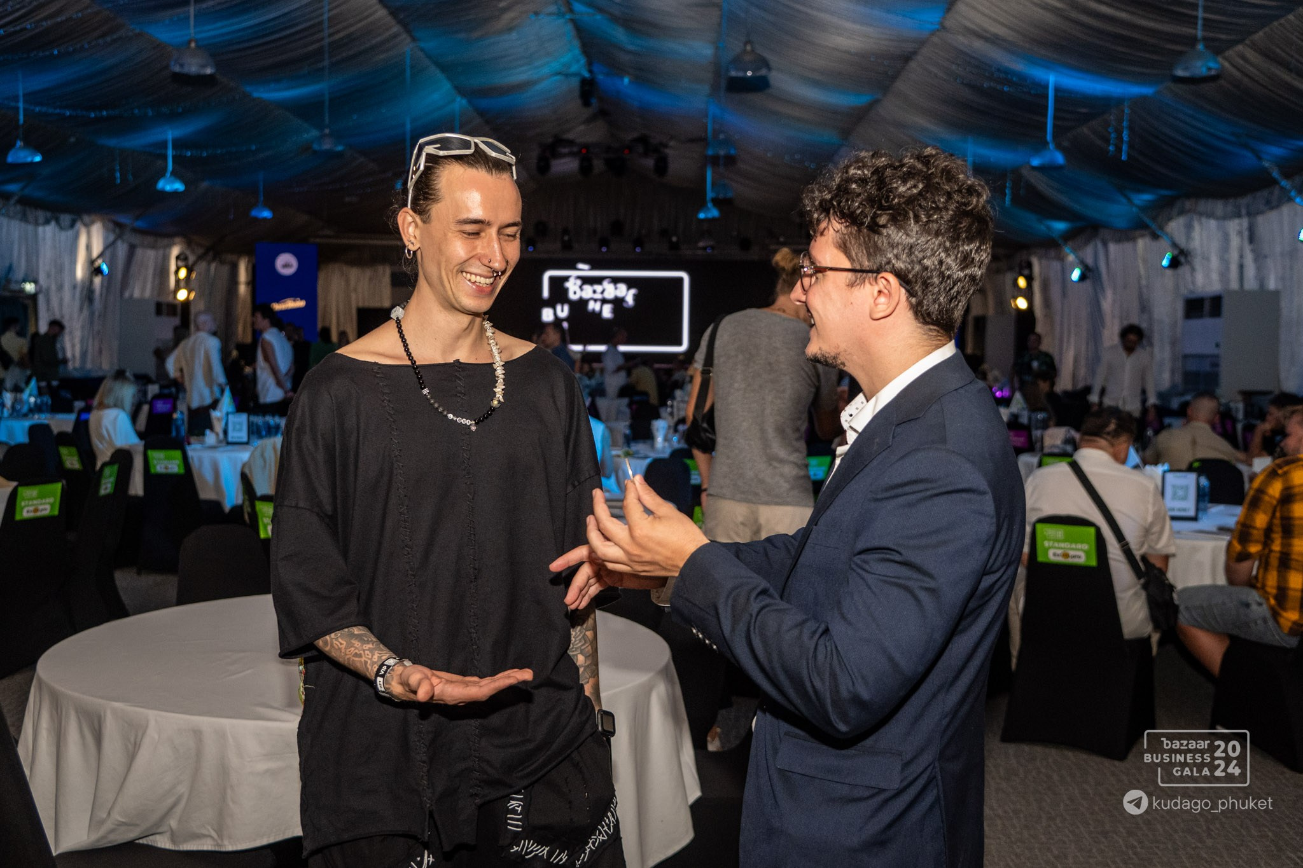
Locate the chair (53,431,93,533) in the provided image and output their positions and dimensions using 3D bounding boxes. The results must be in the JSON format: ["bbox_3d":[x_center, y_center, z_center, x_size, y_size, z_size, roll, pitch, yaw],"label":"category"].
[{"bbox_3d":[-3.645,0.434,8.292,0.460,0.920,0.540,4,6,33],"label":"chair"}]

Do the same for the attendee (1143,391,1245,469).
[{"bbox_3d":[3.354,0.401,7.988,0.620,1.320,0.750,1,3,6],"label":"attendee"}]

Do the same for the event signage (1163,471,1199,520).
[{"bbox_3d":[2.537,0.293,6.025,0.168,0.232,0.050,3,5,23],"label":"event signage"}]

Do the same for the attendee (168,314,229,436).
[{"bbox_3d":[-4.160,-0.204,11.654,0.560,1.830,0.380,1,3,-3],"label":"attendee"}]

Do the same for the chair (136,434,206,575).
[{"bbox_3d":[-3.110,0.452,8.470,0.470,0.910,0.560,1,4,2],"label":"chair"}]

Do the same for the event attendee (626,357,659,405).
[{"bbox_3d":[-0.117,-0.283,15.032,0.480,1.260,0.650,-1,5,-20],"label":"event attendee"}]

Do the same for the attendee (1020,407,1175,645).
[{"bbox_3d":[1.914,0.546,5.396,0.600,1.320,0.800,3,6,28],"label":"attendee"}]

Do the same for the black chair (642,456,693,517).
[{"bbox_3d":[0.077,0.608,7.073,0.460,0.910,0.560,1,4,0],"label":"black chair"}]

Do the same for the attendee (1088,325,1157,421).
[{"bbox_3d":[4.267,-0.069,11.555,0.560,1.870,0.360,1,3,6],"label":"attendee"}]

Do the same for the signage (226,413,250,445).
[{"bbox_3d":[-3.069,-0.043,9.400,0.170,0.240,0.050,0,3,-12],"label":"signage"}]

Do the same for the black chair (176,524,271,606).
[{"bbox_3d":[-1.326,0.769,4.079,0.460,0.910,0.560,-1,4,-28],"label":"black chair"}]

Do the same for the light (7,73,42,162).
[{"bbox_3d":[-7.432,-3.750,15.000,0.420,1.060,0.420,1,3,0],"label":"light"}]

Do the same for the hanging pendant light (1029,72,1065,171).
[{"bbox_3d":[3.916,-3.092,12.523,0.360,0.930,0.360,1,4,0],"label":"hanging pendant light"}]

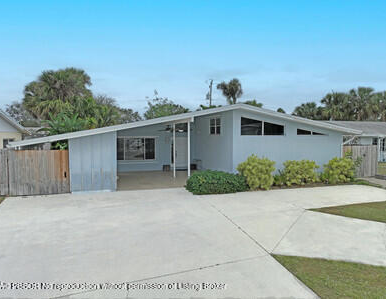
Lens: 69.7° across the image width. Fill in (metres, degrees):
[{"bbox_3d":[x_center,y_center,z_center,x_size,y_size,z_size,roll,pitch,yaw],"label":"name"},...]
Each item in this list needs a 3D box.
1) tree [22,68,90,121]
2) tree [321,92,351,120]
[{"bbox_3d":[-12.600,-3.450,26.000,5.900,8.700,5.600,0,4,0],"label":"tree"},{"bbox_3d":[21.200,-4.350,41.000,4.100,8.400,4.100,0,4,0],"label":"tree"}]

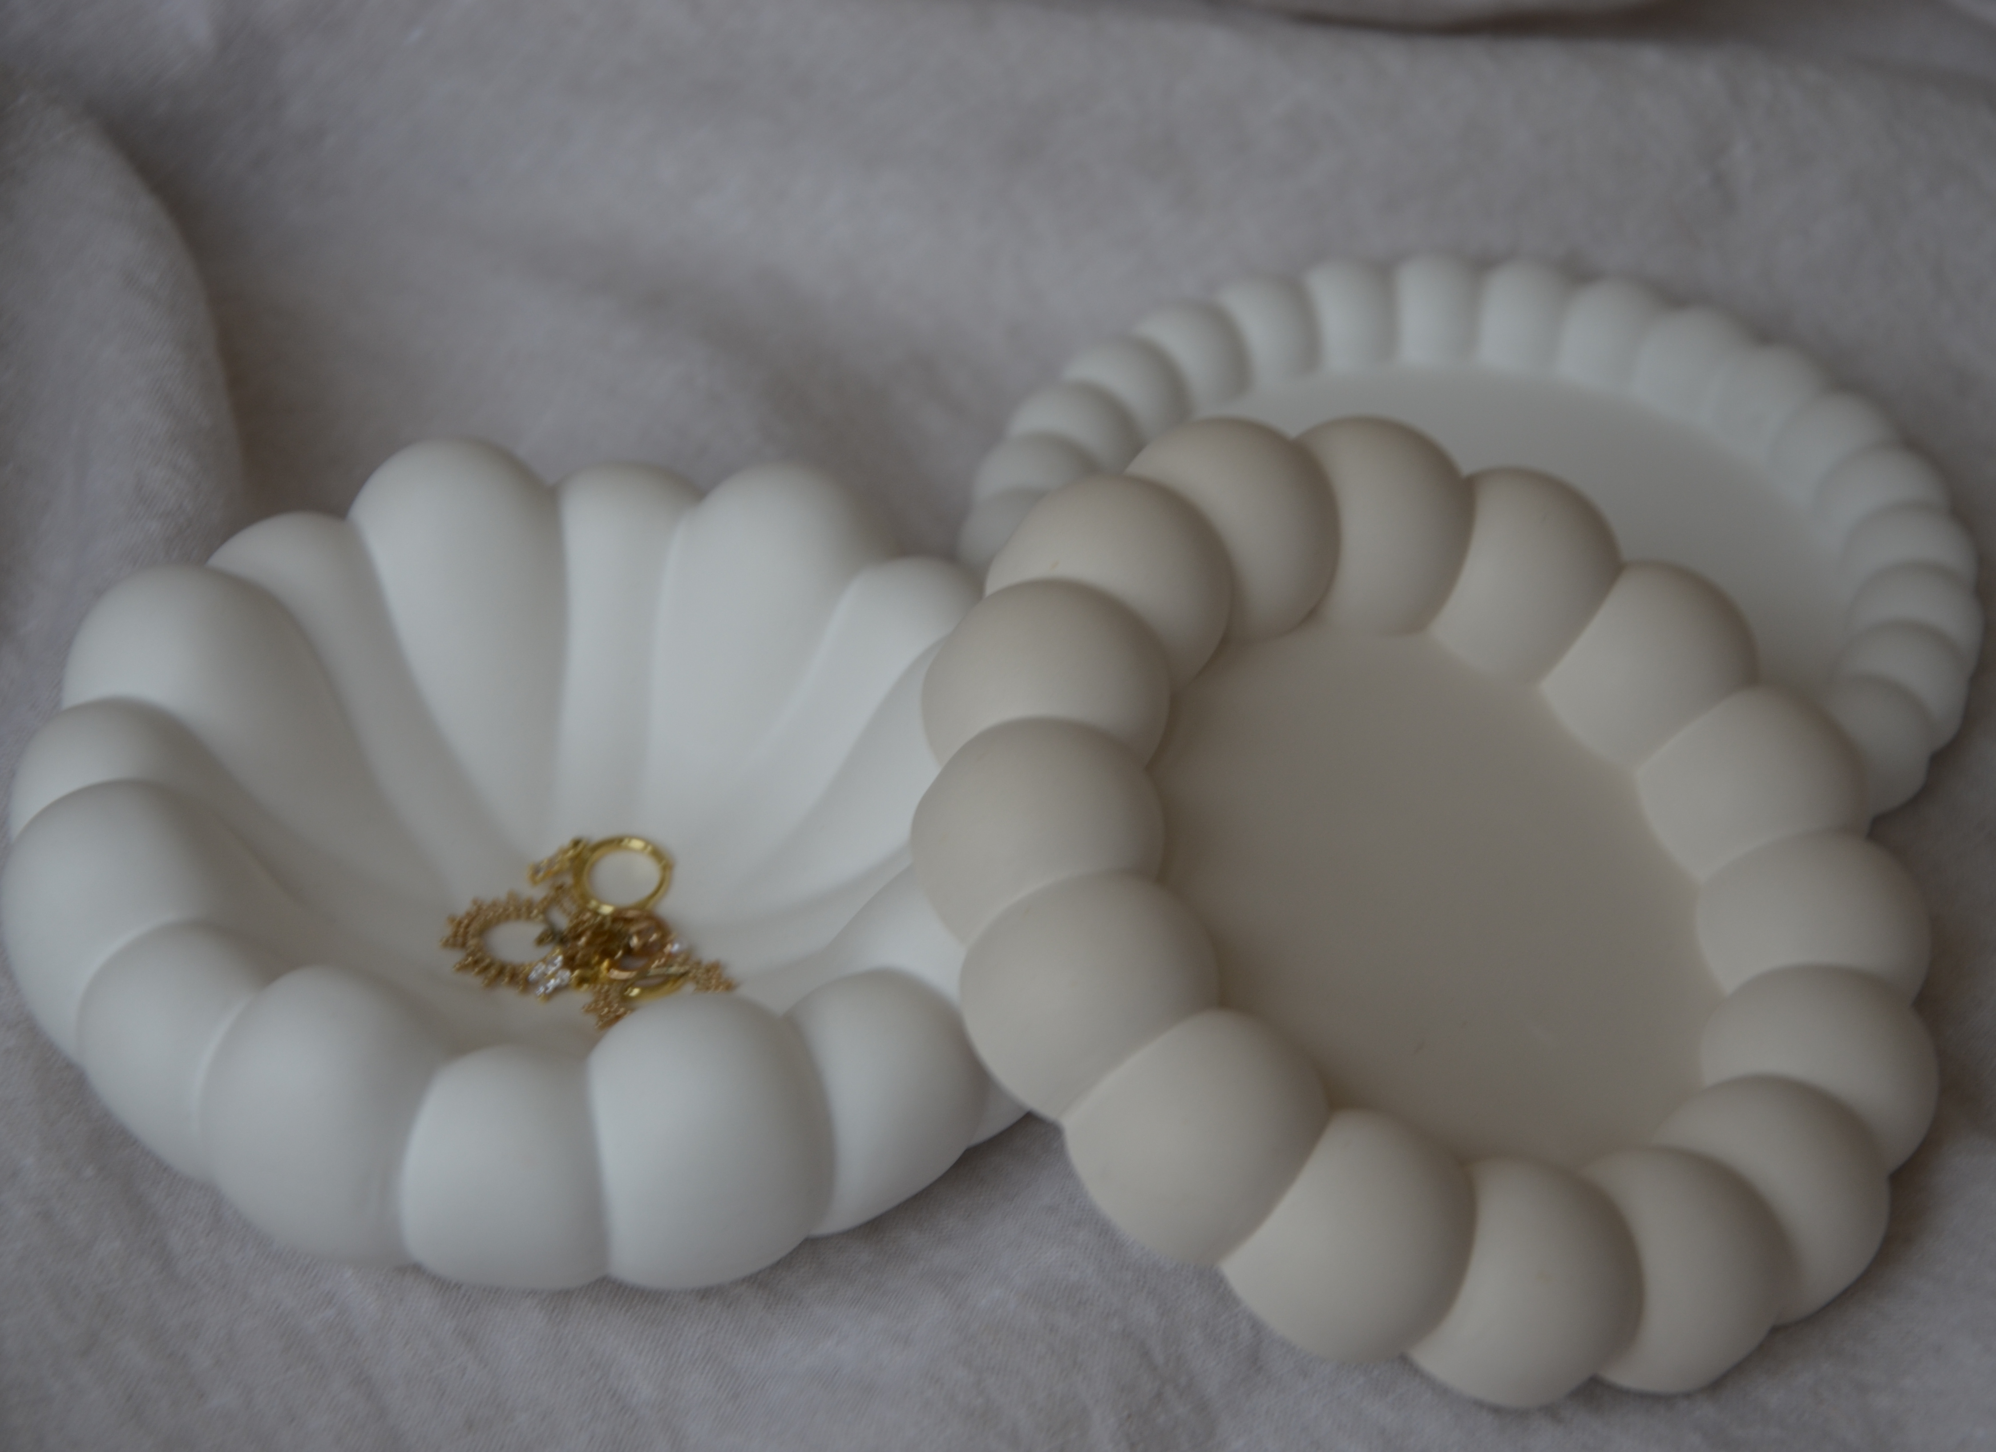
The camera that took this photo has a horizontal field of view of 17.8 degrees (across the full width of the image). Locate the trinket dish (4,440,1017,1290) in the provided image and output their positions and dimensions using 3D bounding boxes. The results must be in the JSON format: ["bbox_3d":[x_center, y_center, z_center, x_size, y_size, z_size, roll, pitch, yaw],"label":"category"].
[{"bbox_3d":[-0.048,0.015,0.720,0.130,0.037,0.130,2,38,0],"label":"trinket dish"}]

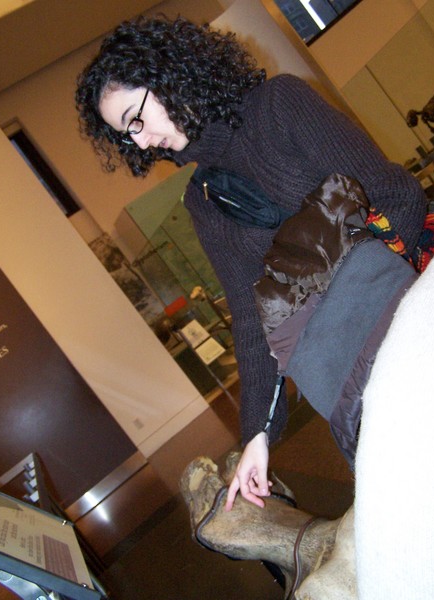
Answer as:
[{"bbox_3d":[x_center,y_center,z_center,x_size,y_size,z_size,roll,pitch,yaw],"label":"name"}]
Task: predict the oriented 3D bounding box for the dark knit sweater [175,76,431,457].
[{"bbox_3d":[0.145,-0.108,1.363,0.523,0.625,0.369,-34,4,42],"label":"dark knit sweater"}]

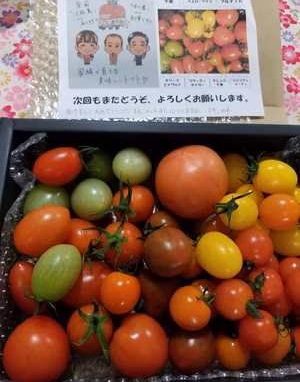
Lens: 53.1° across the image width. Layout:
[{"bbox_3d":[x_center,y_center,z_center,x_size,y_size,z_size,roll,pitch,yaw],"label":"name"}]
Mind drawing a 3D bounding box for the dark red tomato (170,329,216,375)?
[{"bbox_3d":[0.032,0.119,0.223,0.034,0.033,0.034,0,71,-2],"label":"dark red tomato"}]

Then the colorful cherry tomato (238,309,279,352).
[{"bbox_3d":[0.077,0.100,0.213,0.028,0.027,0.028,0,71,-2],"label":"colorful cherry tomato"}]

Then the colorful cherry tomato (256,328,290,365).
[{"bbox_3d":[0.085,0.108,0.210,0.026,0.026,0.026,0,70,-2],"label":"colorful cherry tomato"}]

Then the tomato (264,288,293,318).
[{"bbox_3d":[0.091,0.079,0.221,0.027,0.027,0.027,0,70,-2],"label":"tomato"}]

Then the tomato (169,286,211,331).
[{"bbox_3d":[0.029,0.083,0.213,0.029,0.028,0.029,0,71,-2],"label":"tomato"}]

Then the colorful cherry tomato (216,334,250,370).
[{"bbox_3d":[0.061,0.119,0.222,0.025,0.025,0.025,0,71,-2],"label":"colorful cherry tomato"}]

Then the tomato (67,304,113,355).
[{"bbox_3d":[-0.042,0.097,0.211,0.030,0.030,0.030,0,70,-2],"label":"tomato"}]

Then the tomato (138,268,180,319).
[{"bbox_3d":[0.006,0.081,0.237,0.035,0.034,0.035,0,71,-2],"label":"tomato"}]

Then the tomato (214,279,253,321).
[{"bbox_3d":[0.071,0.091,0.251,0.033,0.034,0.034,13,96,29],"label":"tomato"}]

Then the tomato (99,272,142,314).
[{"bbox_3d":[-0.020,0.069,0.202,0.026,0.026,0.027,0,70,-2],"label":"tomato"}]

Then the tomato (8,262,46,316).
[{"bbox_3d":[-0.107,0.086,0.264,0.034,0.034,0.049,-23,76,-6],"label":"tomato"}]

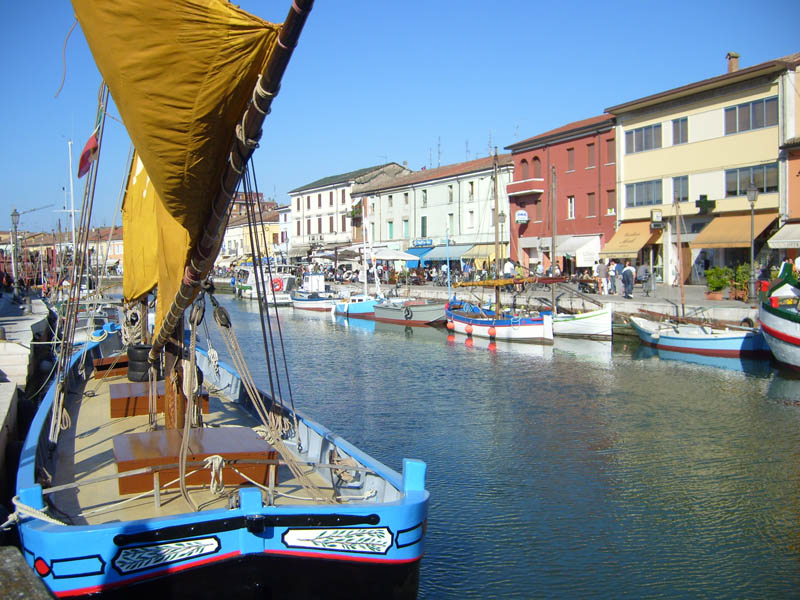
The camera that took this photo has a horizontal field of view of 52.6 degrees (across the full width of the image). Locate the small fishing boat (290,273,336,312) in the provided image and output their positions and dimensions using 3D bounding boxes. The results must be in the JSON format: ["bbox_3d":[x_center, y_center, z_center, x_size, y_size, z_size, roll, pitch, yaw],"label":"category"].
[{"bbox_3d":[-5.554,-0.529,51.622,2.000,2.600,6.200,-2,3,-35],"label":"small fishing boat"}]

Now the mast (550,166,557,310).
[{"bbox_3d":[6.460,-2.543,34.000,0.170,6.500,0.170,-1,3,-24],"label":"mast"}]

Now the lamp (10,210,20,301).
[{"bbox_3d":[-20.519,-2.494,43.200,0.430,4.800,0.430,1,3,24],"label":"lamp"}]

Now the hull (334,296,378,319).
[{"bbox_3d":[-2.249,0.267,45.493,1.900,1.100,4.800,-2,3,-30],"label":"hull"}]

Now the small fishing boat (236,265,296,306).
[{"bbox_3d":[-10.371,-1.201,62.057,2.900,2.800,9.500,-2,3,-21],"label":"small fishing boat"}]

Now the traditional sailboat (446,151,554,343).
[{"bbox_3d":[3.845,-2.369,32.961,2.700,7.400,9.000,-2,3,-21],"label":"traditional sailboat"}]

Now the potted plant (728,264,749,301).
[{"bbox_3d":[14.019,-0.725,33.500,0.700,1.450,0.750,-1,3,-24],"label":"potted plant"}]

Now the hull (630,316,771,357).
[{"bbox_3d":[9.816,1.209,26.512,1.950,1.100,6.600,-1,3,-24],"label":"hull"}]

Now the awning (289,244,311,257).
[{"bbox_3d":[-12.512,-5.972,99.849,1.000,1.300,5.174,-2,3,-34],"label":"awning"}]

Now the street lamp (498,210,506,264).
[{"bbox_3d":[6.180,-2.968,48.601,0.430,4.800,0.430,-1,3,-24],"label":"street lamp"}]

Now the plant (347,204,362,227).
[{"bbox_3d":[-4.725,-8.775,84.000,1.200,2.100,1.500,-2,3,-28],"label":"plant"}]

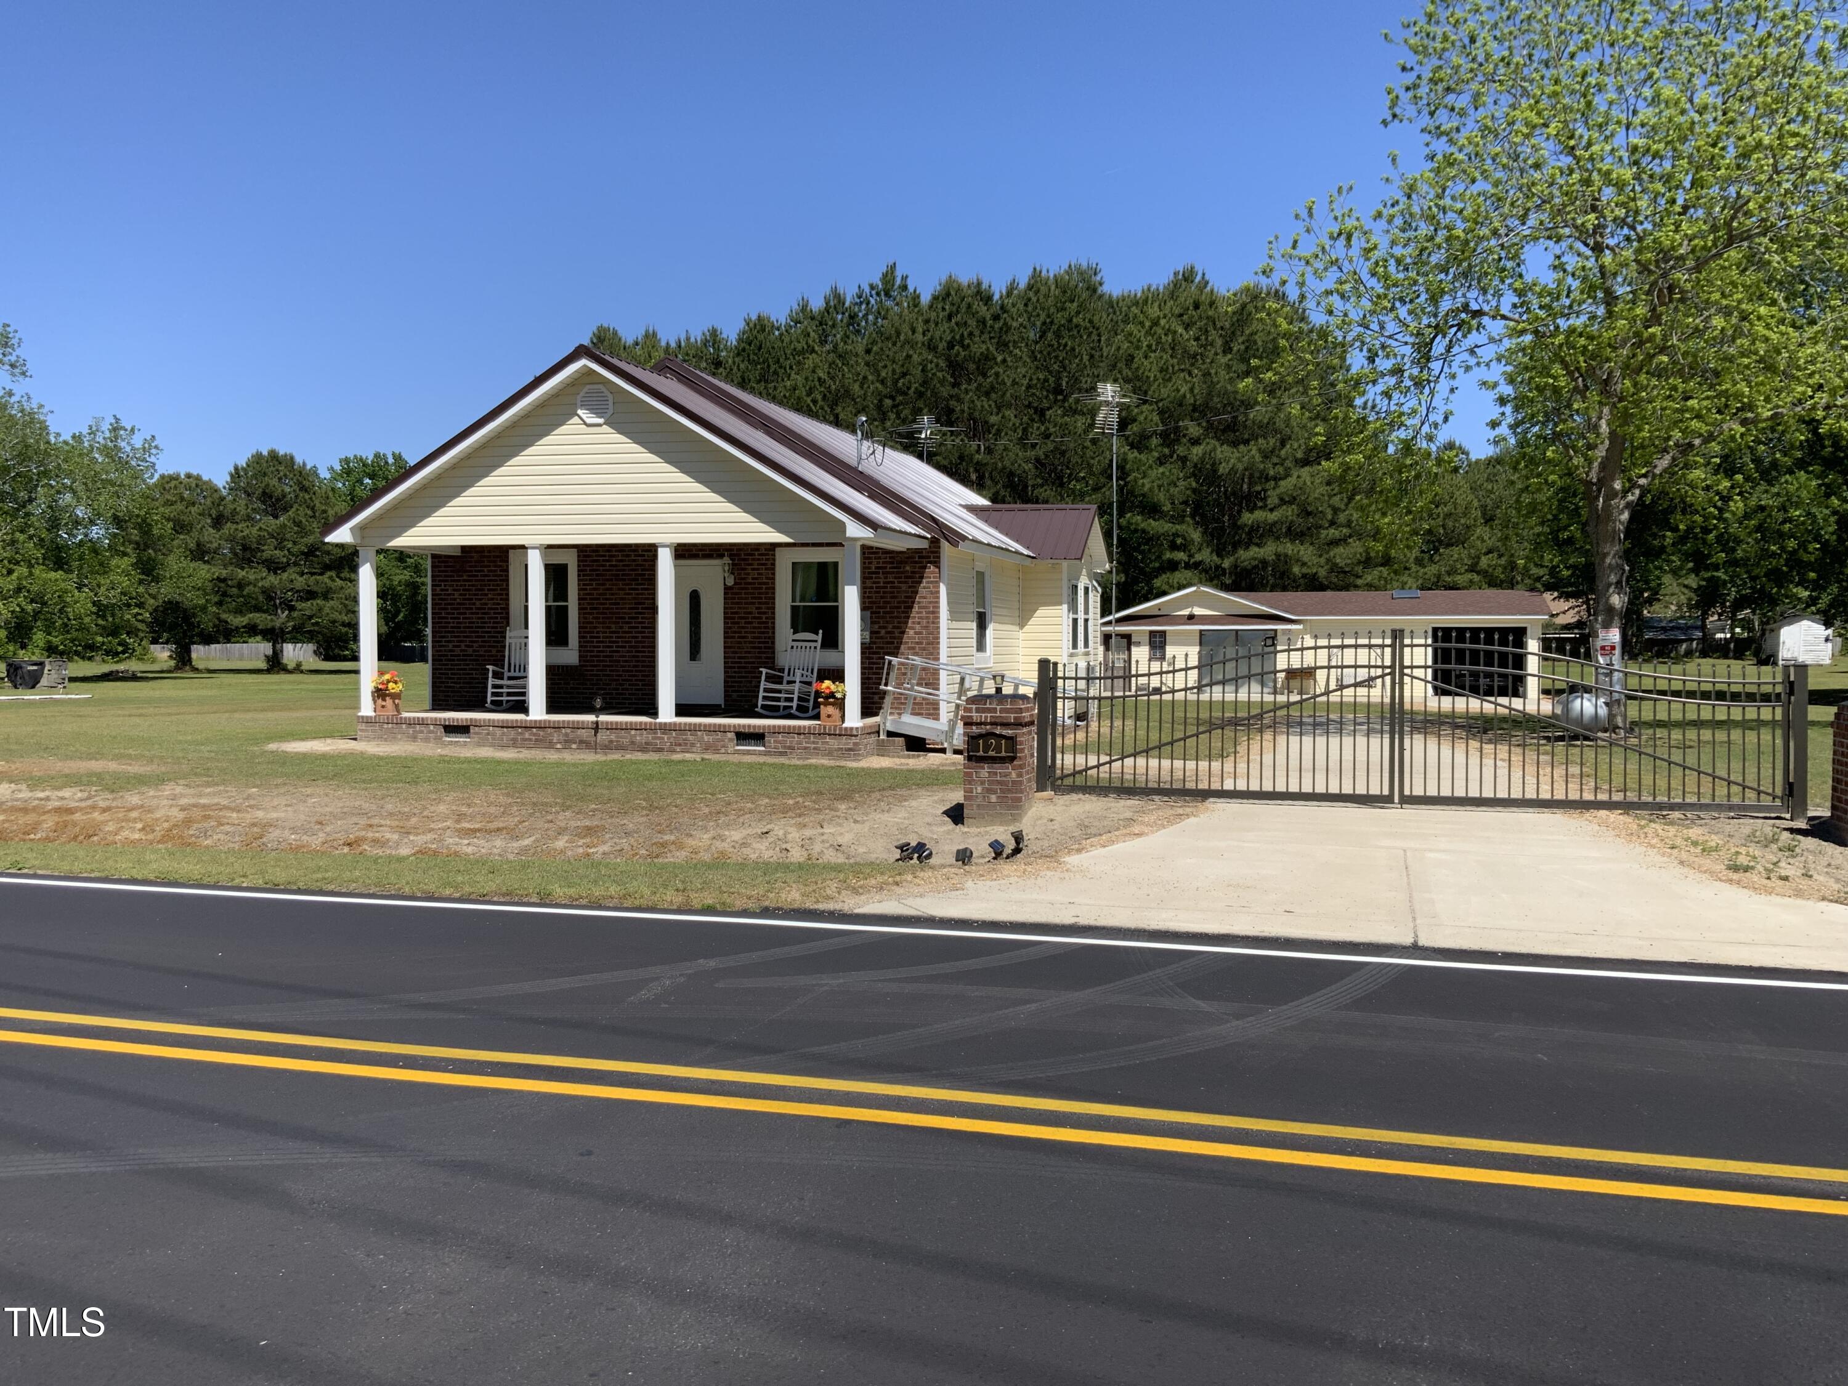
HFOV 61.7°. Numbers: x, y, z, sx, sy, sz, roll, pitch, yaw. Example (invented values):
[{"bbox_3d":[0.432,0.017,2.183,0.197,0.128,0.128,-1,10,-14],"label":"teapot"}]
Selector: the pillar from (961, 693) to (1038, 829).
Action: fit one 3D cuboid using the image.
[{"bbox_3d":[0.641,0.561,12.995,0.561,1.073,0.561,1,3,14],"label":"pillar"}]

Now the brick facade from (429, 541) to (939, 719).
[{"bbox_3d":[-3.584,-0.935,22.496,7.914,2.419,0.250,1,3,14],"label":"brick facade"}]

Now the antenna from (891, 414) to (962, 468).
[{"bbox_3d":[0.047,-5.636,35.231,1.700,1.400,1.600,0,3,-5],"label":"antenna"}]

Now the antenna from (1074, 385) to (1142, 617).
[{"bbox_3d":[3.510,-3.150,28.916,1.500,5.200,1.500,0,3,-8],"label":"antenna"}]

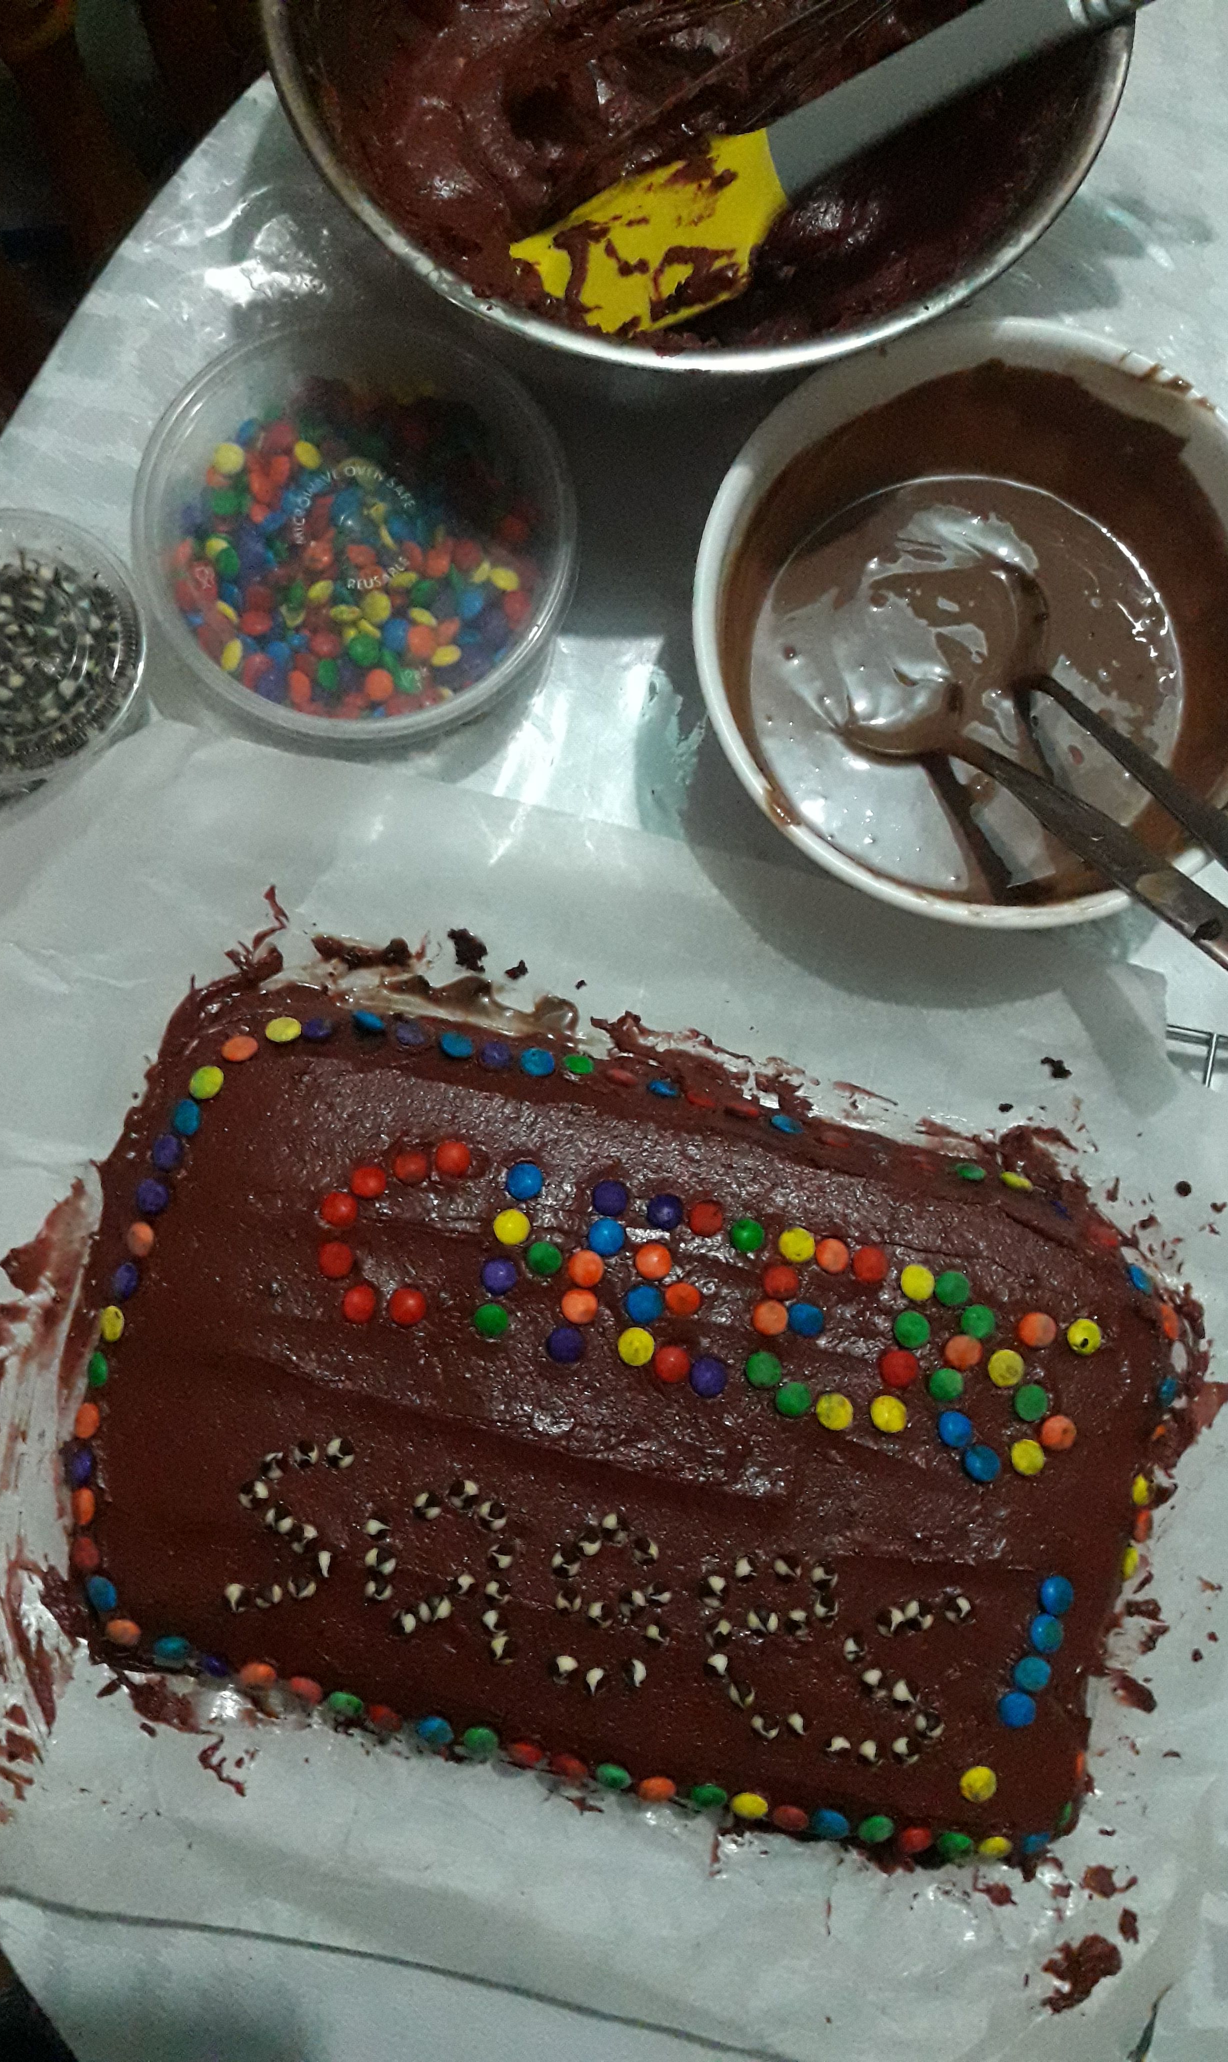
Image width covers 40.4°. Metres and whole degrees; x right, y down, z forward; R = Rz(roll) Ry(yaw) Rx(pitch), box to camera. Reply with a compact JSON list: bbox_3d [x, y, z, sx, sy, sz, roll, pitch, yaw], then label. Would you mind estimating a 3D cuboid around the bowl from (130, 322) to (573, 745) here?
[{"bbox_3d":[-0.070,-0.132,0.468,0.119,0.050,0.119,0,85,-2],"label":"bowl"}]

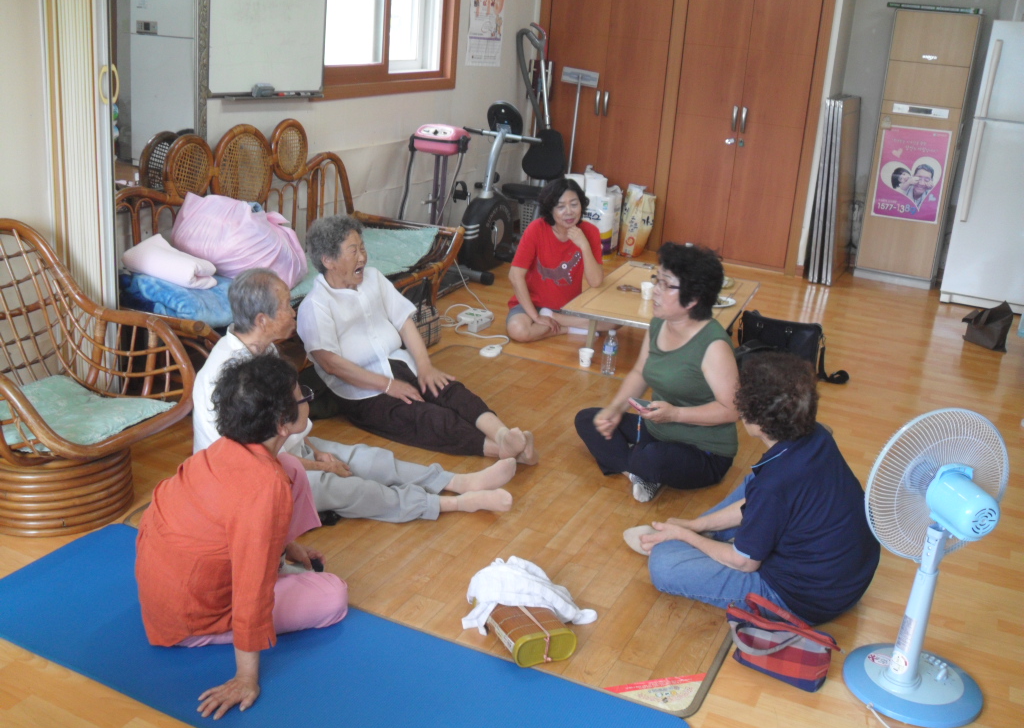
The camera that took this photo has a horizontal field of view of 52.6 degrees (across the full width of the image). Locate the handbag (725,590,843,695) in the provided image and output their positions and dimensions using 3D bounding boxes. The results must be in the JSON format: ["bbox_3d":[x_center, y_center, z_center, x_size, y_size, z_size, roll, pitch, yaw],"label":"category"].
[{"bbox_3d":[0.676,0.688,2.595,0.270,0.165,0.120,17,22,33],"label":"handbag"}]

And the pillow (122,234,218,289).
[{"bbox_3d":[-1.297,-0.385,3.929,0.370,0.135,0.250,16,21,31],"label":"pillow"}]

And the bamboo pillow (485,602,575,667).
[{"bbox_3d":[0.028,0.674,2.725,0.167,0.101,0.284,-6,21,-27],"label":"bamboo pillow"}]

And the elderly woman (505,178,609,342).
[{"bbox_3d":[0.287,-0.532,5.271,0.588,0.780,0.557,3,19,-2],"label":"elderly woman"}]

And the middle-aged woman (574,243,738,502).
[{"bbox_3d":[0.617,0.006,3.689,0.588,0.821,0.588,-6,21,-27],"label":"middle-aged woman"}]

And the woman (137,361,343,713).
[{"bbox_3d":[-0.643,0.330,2.583,0.537,0.760,0.669,18,23,36],"label":"woman"}]

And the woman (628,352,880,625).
[{"bbox_3d":[0.763,0.278,3.056,0.750,0.729,0.608,16,22,33],"label":"woman"}]

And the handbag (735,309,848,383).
[{"bbox_3d":[1.314,-0.097,5.017,0.420,0.260,0.170,11,19,20],"label":"handbag"}]

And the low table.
[{"bbox_3d":[0.766,-0.215,5.220,0.750,0.274,1.195,11,20,20],"label":"low table"}]

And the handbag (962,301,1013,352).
[{"bbox_3d":[2.659,-0.220,5.779,0.150,0.240,0.260,-8,22,-33],"label":"handbag"}]

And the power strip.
[{"bbox_3d":[-0.183,-0.224,5.380,0.160,0.052,0.220,12,19,21],"label":"power strip"}]

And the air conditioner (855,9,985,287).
[{"bbox_3d":[2.666,-1.402,6.832,0.486,1.722,0.324,13,21,26],"label":"air conditioner"}]

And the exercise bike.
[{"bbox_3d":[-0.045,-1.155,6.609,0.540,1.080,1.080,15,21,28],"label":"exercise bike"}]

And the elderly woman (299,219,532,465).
[{"bbox_3d":[-0.369,-0.117,3.888,1.043,0.800,0.517,17,23,33],"label":"elderly woman"}]

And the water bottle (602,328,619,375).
[{"bbox_3d":[0.459,-0.065,4.787,0.067,0.212,0.067,12,19,21],"label":"water bottle"}]

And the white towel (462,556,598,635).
[{"bbox_3d":[0.047,0.613,2.847,0.375,0.142,0.253,1,19,-8],"label":"white towel"}]

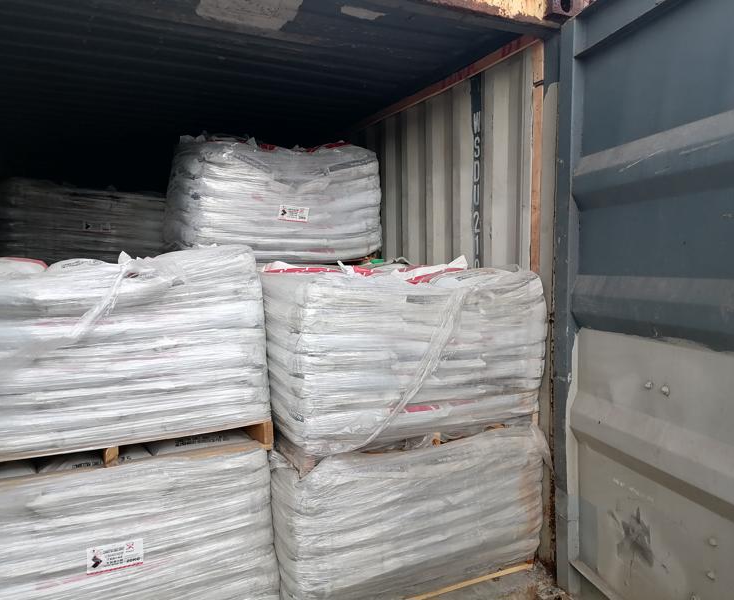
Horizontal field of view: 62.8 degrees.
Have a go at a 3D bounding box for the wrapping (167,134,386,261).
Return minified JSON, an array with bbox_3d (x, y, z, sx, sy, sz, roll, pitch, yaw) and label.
[{"bbox_3d":[-0.600,-0.532,3.648,1.065,0.625,1.070,-1,3,-26],"label":"wrapping"}]

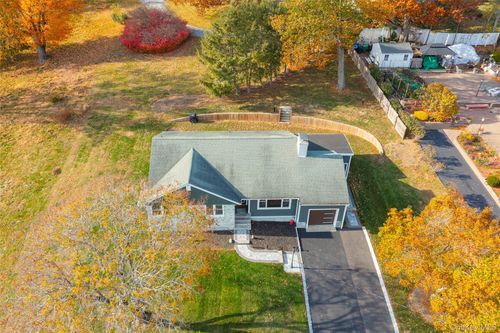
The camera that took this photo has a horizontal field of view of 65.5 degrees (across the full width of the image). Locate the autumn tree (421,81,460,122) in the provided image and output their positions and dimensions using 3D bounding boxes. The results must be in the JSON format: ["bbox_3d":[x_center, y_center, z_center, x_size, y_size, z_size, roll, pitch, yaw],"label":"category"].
[{"bbox_3d":[24.474,-8.260,50.330,4.800,5.200,4.800,0,39,0],"label":"autumn tree"}]

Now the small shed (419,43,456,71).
[{"bbox_3d":[27.672,-16.828,58.546,5.209,3.250,3.700,-1,39,-1],"label":"small shed"}]

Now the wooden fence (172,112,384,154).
[{"bbox_3d":[3.310,-5.341,52.765,28.186,1.400,5.133,6,39,8],"label":"wooden fence"}]

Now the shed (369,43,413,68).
[{"bbox_3d":[21.858,-17.265,59.217,4.769,3.100,3.100,-3,39,-3],"label":"shed"}]

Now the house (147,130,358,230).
[{"bbox_3d":[0.150,-0.207,42.947,20.800,7.300,13.400,-1,39,-1],"label":"house"}]

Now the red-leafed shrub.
[{"bbox_3d":[-16.393,-24.316,67.428,11.700,4.900,11.000,0,39,0],"label":"red-leafed shrub"}]

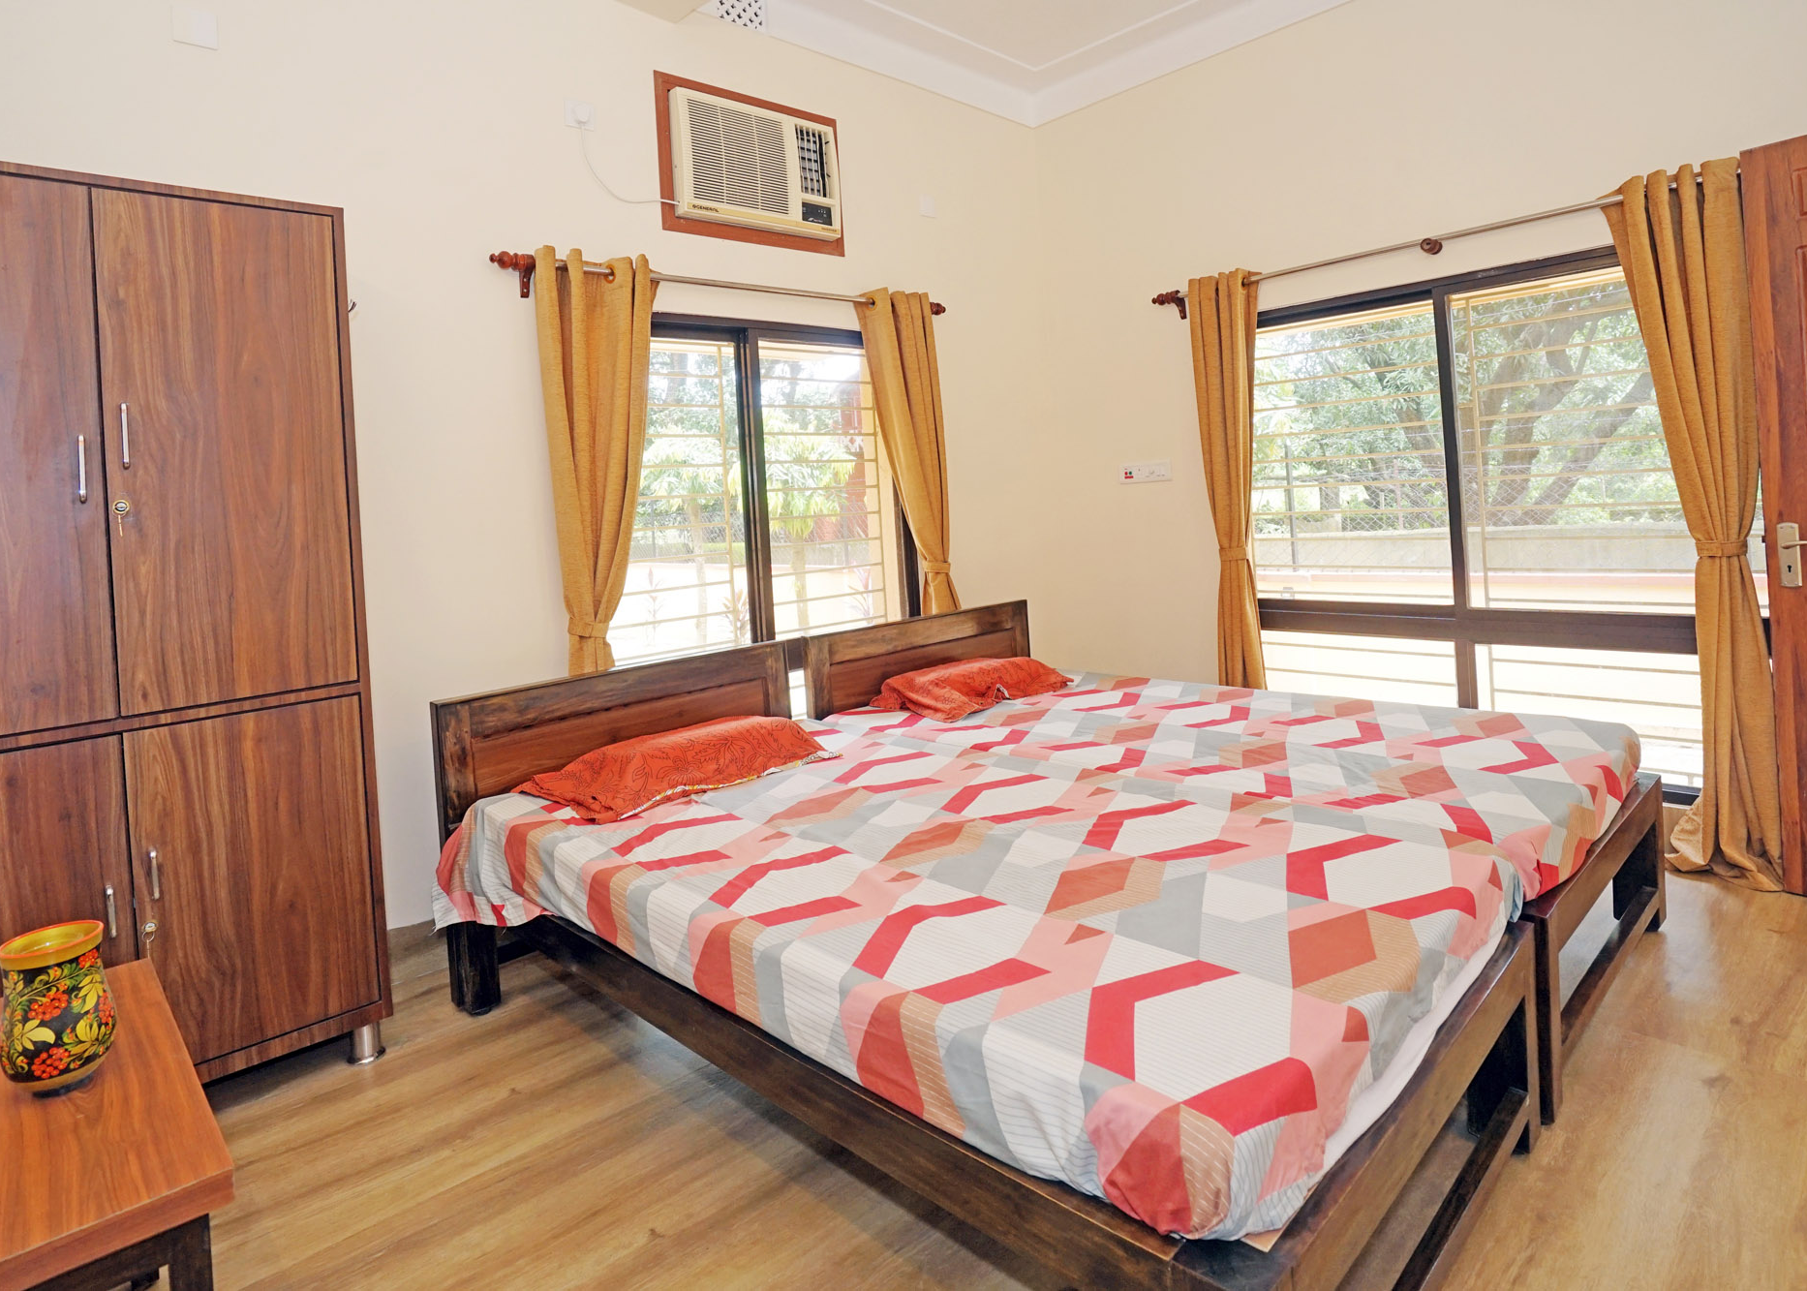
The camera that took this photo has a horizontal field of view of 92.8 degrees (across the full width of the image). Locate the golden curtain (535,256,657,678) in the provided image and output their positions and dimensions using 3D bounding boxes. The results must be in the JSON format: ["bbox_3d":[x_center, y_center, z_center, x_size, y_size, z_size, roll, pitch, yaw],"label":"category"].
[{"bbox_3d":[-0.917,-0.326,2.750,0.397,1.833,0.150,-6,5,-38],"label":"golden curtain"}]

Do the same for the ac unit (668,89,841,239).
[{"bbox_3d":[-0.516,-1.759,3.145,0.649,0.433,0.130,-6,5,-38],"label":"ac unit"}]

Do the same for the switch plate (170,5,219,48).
[{"bbox_3d":[-1.828,-1.609,2.224,0.092,0.090,0.015,-6,5,-38],"label":"switch plate"}]

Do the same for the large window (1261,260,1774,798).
[{"bbox_3d":[1.923,-0.411,2.920,0.100,1.648,1.452,-7,6,-43],"label":"large window"}]

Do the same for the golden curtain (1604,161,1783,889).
[{"bbox_3d":[2.241,-0.324,2.445,0.180,2.009,0.366,-7,6,-43],"label":"golden curtain"}]

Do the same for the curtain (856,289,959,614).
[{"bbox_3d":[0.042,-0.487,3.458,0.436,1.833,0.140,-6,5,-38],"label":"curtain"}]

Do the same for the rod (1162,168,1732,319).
[{"bbox_3d":[1.717,-1.352,2.937,1.885,0.080,0.100,4,8,45],"label":"rod"}]

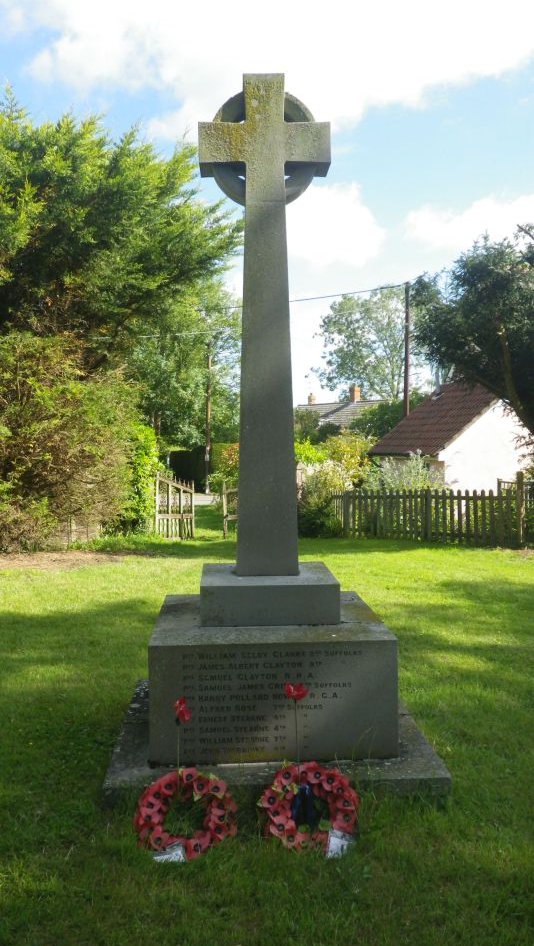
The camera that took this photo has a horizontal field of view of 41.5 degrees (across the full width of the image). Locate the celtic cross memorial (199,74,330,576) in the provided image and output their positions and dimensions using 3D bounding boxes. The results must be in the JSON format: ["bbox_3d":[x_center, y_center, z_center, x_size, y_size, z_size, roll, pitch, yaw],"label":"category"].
[{"bbox_3d":[-0.008,-0.768,3.824,0.690,2.641,0.221,-1,2,-3],"label":"celtic cross memorial"}]

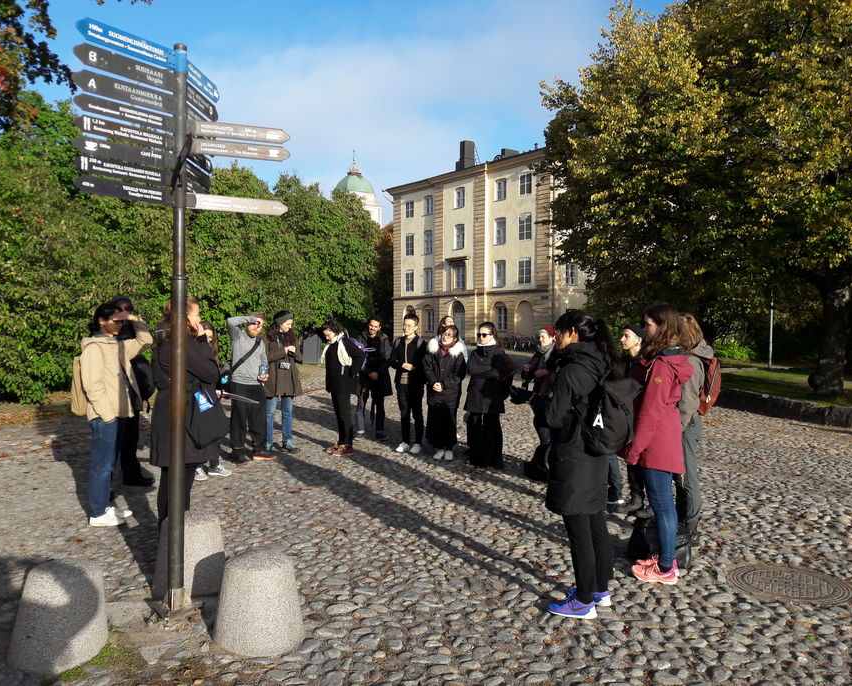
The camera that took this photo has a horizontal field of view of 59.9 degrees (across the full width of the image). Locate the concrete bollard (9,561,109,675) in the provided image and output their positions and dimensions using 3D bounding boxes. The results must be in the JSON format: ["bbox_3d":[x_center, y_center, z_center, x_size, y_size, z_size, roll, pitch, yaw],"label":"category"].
[{"bbox_3d":[-1.765,1.284,3.590,0.445,0.420,0.445,5,4,0],"label":"concrete bollard"}]

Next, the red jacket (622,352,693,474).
[{"bbox_3d":[1.428,0.439,4.600,0.410,0.750,0.450,1,1,18],"label":"red jacket"}]

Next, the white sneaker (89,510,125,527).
[{"bbox_3d":[-2.508,1.382,5.840,0.275,0.105,0.100,0,2,-5],"label":"white sneaker"}]

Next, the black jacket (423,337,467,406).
[{"bbox_3d":[0.229,0.359,8.700,0.520,0.820,0.360,1,1,12],"label":"black jacket"}]

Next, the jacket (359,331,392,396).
[{"bbox_3d":[-0.710,0.283,10.200,0.500,0.900,0.350,0,1,6],"label":"jacket"}]

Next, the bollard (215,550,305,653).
[{"bbox_3d":[-0.835,1.277,3.741,0.445,0.420,0.445,0,2,0],"label":"bollard"}]

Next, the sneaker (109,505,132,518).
[{"bbox_3d":[-2.465,1.340,5.880,0.275,0.115,0.105,0,1,6],"label":"sneaker"}]

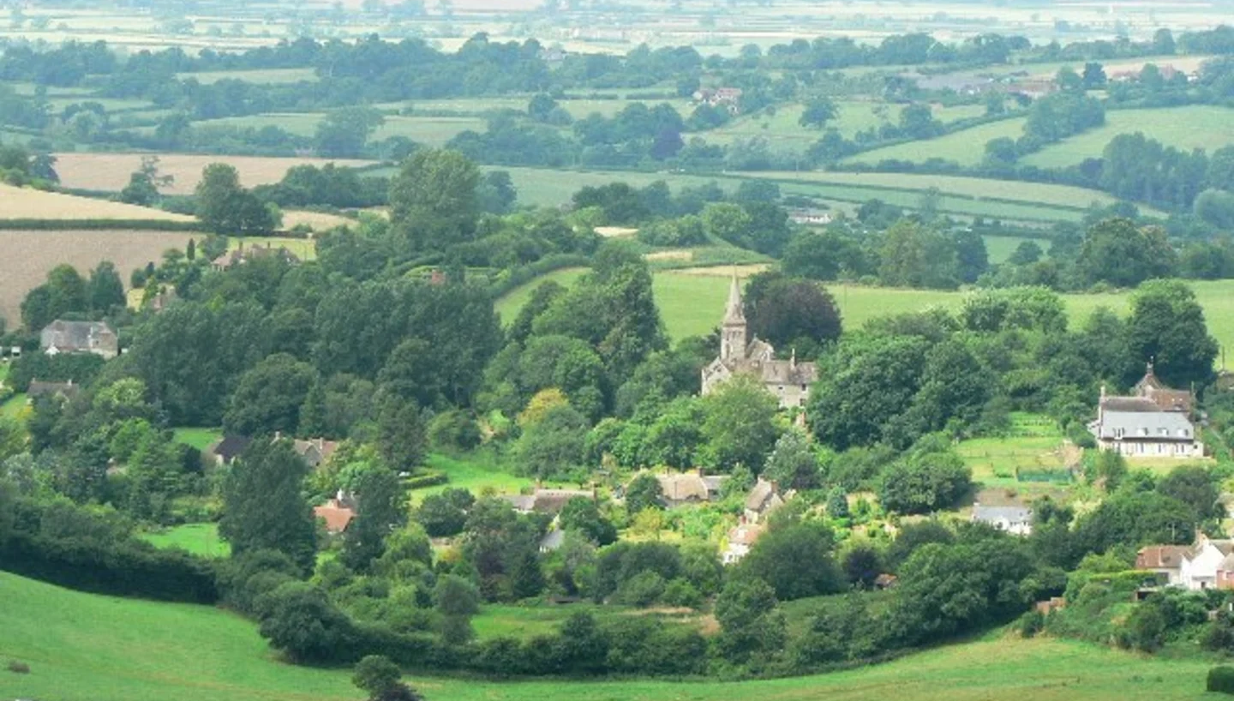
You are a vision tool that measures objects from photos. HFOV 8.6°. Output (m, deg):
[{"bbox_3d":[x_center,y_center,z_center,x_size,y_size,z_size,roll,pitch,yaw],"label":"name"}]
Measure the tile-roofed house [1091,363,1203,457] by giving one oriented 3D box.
[{"bbox_3d":[100.900,10.560,1561.710,20.500,15.000,16.000,0,4,0],"label":"tile-roofed house"}]

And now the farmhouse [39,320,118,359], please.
[{"bbox_3d":[-114.670,-2.160,1746.240,16.000,8.500,9.000,0,4,5],"label":"farmhouse"}]

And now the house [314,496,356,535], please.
[{"bbox_3d":[-50.000,30.150,1448.820,7.500,8.200,7.500,2,4,22],"label":"house"}]

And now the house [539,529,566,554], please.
[{"bbox_3d":[-10.940,33.080,1399.570,6.000,5.300,5.500,3,5,35],"label":"house"}]

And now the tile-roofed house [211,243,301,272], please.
[{"bbox_3d":[-85.780,-21.760,1947.990,21.000,8.000,11.000,0,4,0],"label":"tile-roofed house"}]

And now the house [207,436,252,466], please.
[{"bbox_3d":[-71.790,18.960,1528.200,10.500,6.500,7.500,1,4,15],"label":"house"}]

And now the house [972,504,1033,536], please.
[{"bbox_3d":[67.490,29.830,1433.100,10.800,6.000,6.500,0,4,0],"label":"house"}]

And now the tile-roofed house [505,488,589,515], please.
[{"bbox_3d":[-12.190,27.440,1449.690,14.800,6.400,7.000,1,4,8],"label":"tile-roofed house"}]

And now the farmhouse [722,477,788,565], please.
[{"bbox_3d":[23.700,28.820,1404.500,9.000,13.000,11.000,2,4,25],"label":"farmhouse"}]

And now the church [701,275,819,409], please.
[{"bbox_3d":[29.070,-2.250,1664.740,19.000,25.500,20.000,-1,4,-15],"label":"church"}]

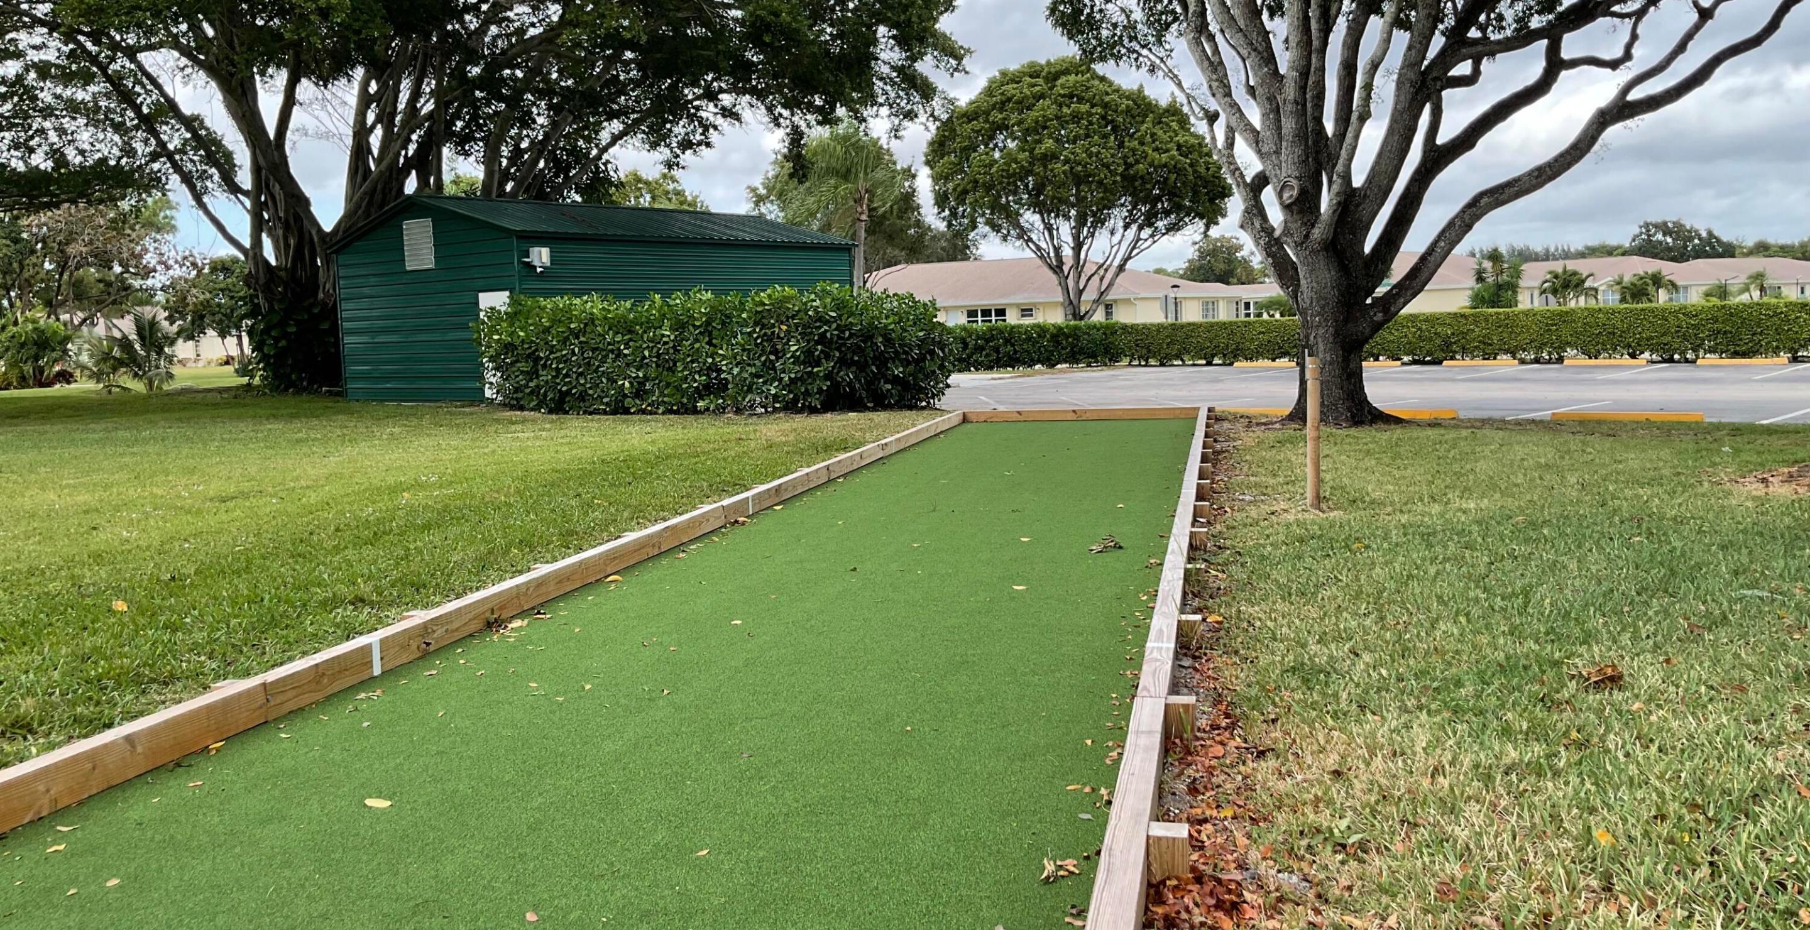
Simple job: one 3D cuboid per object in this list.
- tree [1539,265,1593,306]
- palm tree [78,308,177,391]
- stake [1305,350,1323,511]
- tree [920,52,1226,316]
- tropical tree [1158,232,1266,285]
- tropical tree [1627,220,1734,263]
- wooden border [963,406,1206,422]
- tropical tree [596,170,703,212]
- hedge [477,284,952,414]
[{"bbox_3d":[30.474,-7.676,70.053,2.500,3.300,2.400,-2,5,0],"label":"tree"},{"bbox_3d":[-23.359,-3.414,45.500,3.100,2.600,2.800,-2,5,0],"label":"palm tree"},{"bbox_3d":[2.597,-0.198,9.620,0.090,0.990,0.090,-2,5,0],"label":"stake"},{"bbox_3d":[5.917,-8.739,52.063,10.300,10.300,10.000,-2,5,0],"label":"tree"},{"bbox_3d":[23.193,-13.485,112.145,7.200,7.800,7.000,-2,5,0],"label":"tropical tree"},{"bbox_3d":[70.667,-18.088,138.197,9.800,8.900,9.000,-2,5,0],"label":"tropical tree"},{"bbox_3d":[2.254,-0.633,19.420,2.970,0.140,0.090,-1,5,12],"label":"wooden border"},{"bbox_3d":[-9.450,-7.503,57.233,5.800,7.700,5.500,-2,5,0],"label":"tropical tree"},{"bbox_3d":[-3.033,-1.842,23.998,6.800,1.900,1.700,-1,5,15],"label":"hedge"}]

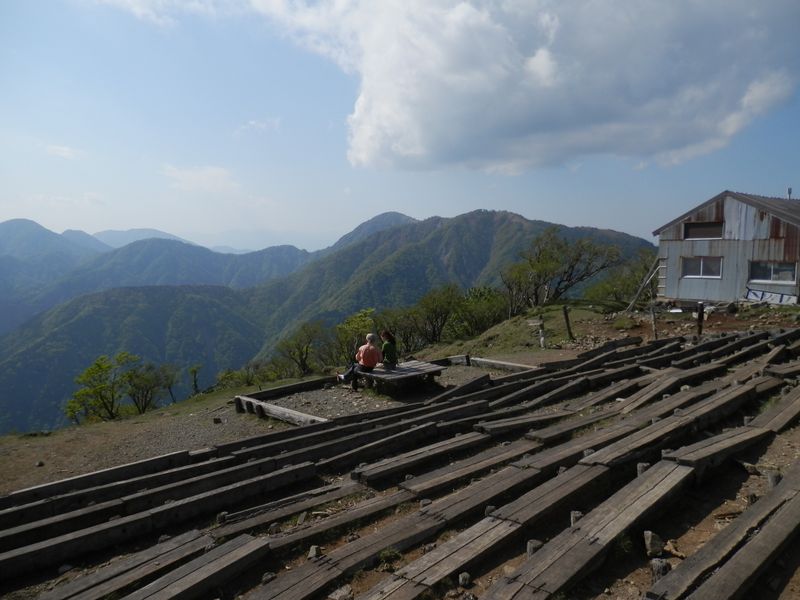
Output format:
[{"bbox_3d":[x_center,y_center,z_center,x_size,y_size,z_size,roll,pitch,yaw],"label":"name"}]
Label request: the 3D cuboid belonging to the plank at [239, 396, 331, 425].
[{"bbox_3d":[-2.131,1.962,10.077,2.301,0.140,0.120,5,8,41],"label":"plank"}]

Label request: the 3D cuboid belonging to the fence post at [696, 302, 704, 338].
[{"bbox_3d":[8.223,0.537,15.800,0.140,0.926,0.140,0,6,0],"label":"fence post"}]

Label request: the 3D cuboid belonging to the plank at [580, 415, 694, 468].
[{"bbox_3d":[2.616,1.522,6.163,2.171,0.110,0.211,-5,8,-42],"label":"plank"}]

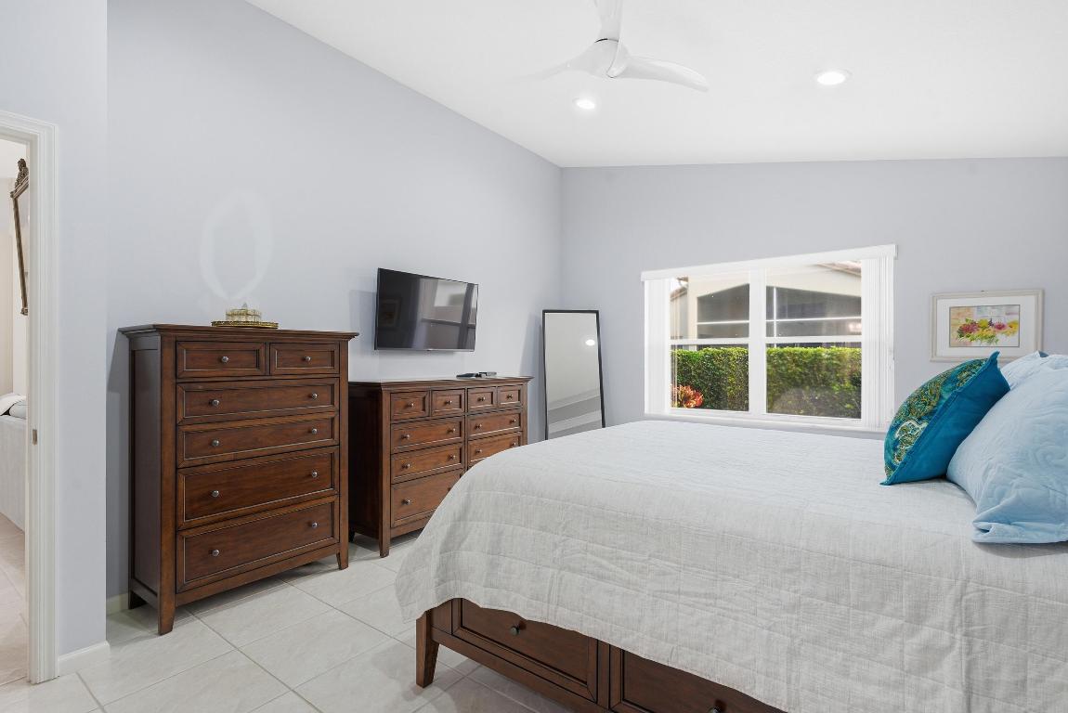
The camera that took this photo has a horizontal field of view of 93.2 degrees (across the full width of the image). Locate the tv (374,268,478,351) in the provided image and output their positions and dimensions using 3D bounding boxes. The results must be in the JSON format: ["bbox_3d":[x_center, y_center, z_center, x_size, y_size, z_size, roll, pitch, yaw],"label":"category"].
[{"bbox_3d":[-0.802,-0.324,3.856,0.060,0.565,0.968,5,3,38],"label":"tv"}]

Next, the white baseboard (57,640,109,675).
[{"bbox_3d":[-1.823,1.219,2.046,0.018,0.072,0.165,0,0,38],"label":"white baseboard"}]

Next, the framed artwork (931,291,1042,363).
[{"bbox_3d":[3.004,-0.193,3.370,0.555,0.465,0.030,0,0,38],"label":"framed artwork"}]

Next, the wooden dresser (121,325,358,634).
[{"bbox_3d":[-1.546,0.561,2.753,0.483,1.390,1.020,0,0,37],"label":"wooden dresser"}]

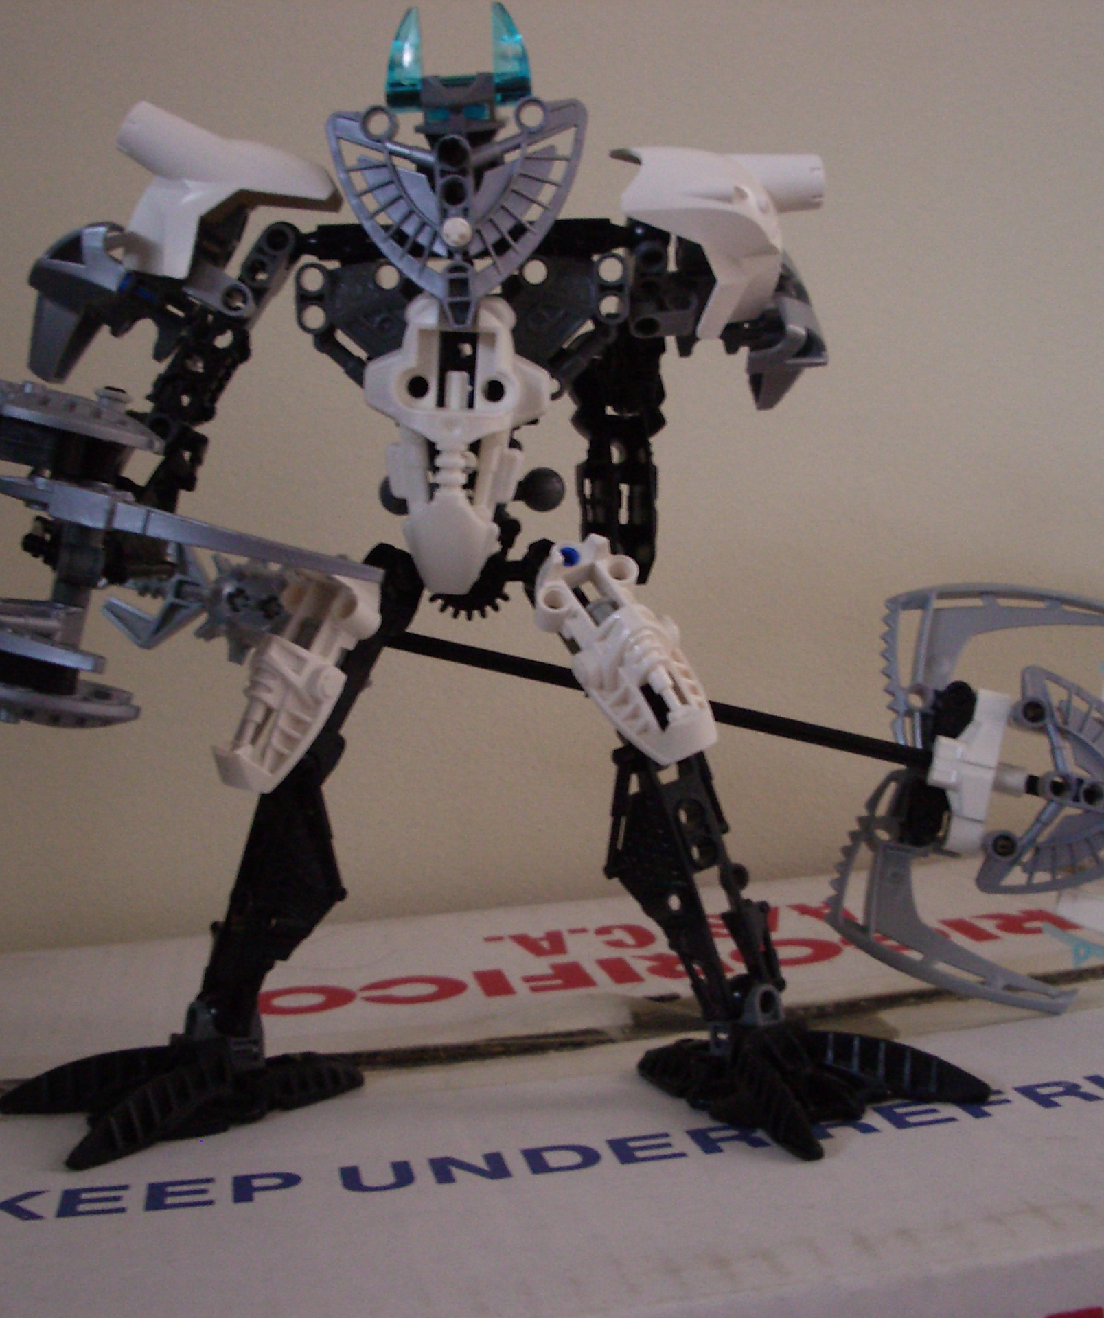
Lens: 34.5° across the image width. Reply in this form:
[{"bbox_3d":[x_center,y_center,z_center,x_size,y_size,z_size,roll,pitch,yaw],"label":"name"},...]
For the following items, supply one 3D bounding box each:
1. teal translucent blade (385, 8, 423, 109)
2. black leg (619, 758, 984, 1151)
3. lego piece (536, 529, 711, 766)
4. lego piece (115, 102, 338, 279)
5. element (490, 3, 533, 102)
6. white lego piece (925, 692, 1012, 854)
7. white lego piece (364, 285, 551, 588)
[{"bbox_3d":[-0.031,-0.124,0.368,0.008,0.021,0.009,-3,2,0],"label":"teal translucent blade"},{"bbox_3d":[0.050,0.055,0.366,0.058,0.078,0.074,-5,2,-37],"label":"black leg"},{"bbox_3d":[0.014,-0.001,0.363,0.025,0.048,0.019,-28,-7,-17],"label":"lego piece"},{"bbox_3d":[-0.065,-0.095,0.362,0.045,0.032,0.028,15,2,6],"label":"lego piece"},{"bbox_3d":[-0.008,-0.125,0.368,0.008,0.021,0.009,-3,2,0],"label":"element"},{"bbox_3d":[0.090,0.024,0.384,0.017,0.035,0.012,10,0,-3],"label":"white lego piece"},{"bbox_3d":[-0.019,-0.043,0.366,0.037,0.060,0.020,1,2,3],"label":"white lego piece"}]

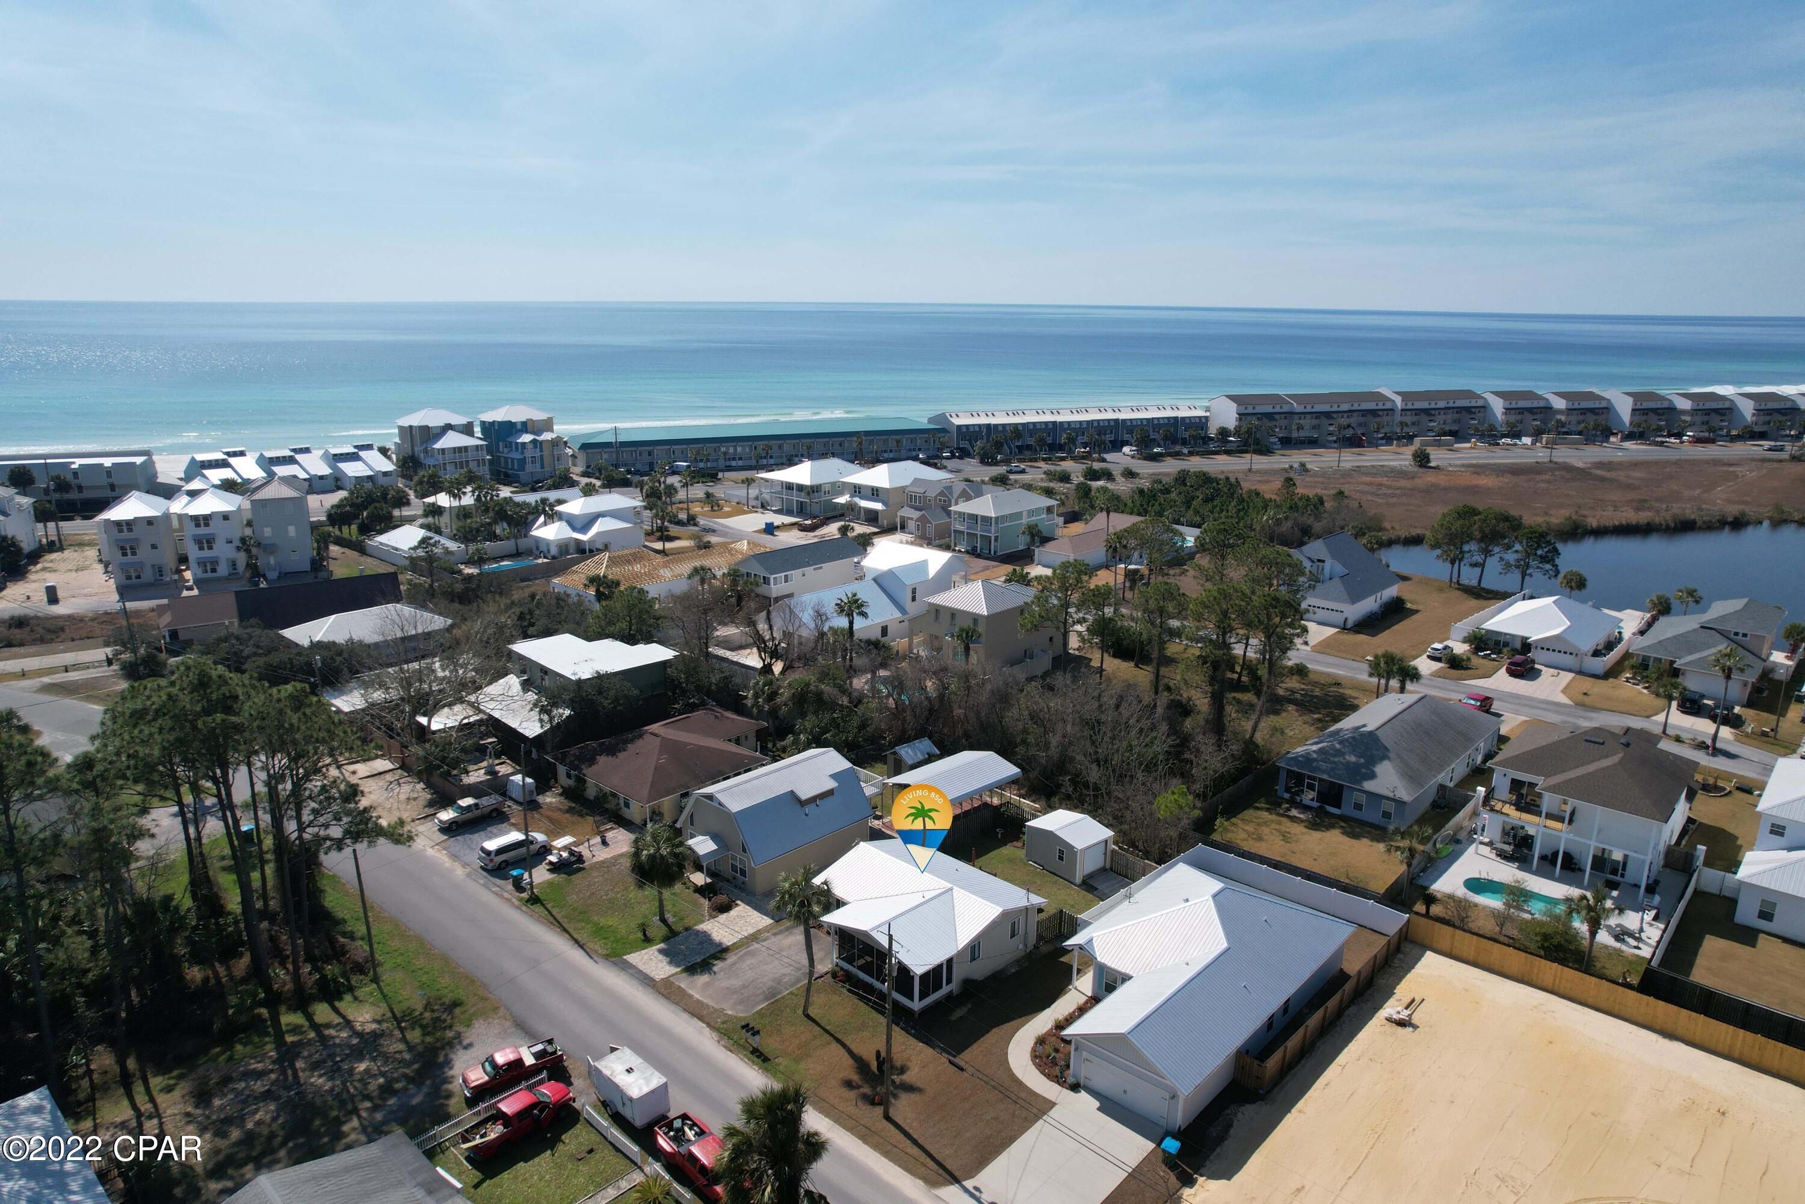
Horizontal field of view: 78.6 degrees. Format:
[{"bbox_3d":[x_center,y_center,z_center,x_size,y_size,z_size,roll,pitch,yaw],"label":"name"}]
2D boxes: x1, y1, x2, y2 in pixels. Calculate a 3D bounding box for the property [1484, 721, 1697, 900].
[{"bbox_3d":[52.576,14.180,84.775,12.111,9.363,14.961,14,20,41],"label":"property"}]

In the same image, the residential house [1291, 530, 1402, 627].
[{"bbox_3d":[59.227,-3.926,153.230,14.500,8.700,19.000,14,20,40],"label":"residential house"}]

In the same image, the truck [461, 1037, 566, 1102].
[{"bbox_3d":[-20.747,24.605,58.745,5.000,1.720,1.800,-10,19,-35],"label":"truck"}]

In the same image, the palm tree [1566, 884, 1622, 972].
[{"bbox_3d":[43.810,20.750,69.900,3.400,6.000,3.400,1,15,0],"label":"palm tree"}]

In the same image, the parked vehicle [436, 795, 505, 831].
[{"bbox_3d":[-34.378,16.623,87.719,4.900,1.680,1.780,-12,20,-39],"label":"parked vehicle"}]

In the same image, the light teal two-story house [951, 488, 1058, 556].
[{"bbox_3d":[16.902,-13.784,180.710,8.842,8.582,18.644,13,20,39],"label":"light teal two-story house"}]

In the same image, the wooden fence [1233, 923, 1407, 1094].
[{"bbox_3d":[25.980,23.550,66.880,1.750,1.850,20.290,15,21,42],"label":"wooden fence"}]

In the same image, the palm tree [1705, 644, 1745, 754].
[{"bbox_3d":[75.812,9.094,102.400,4.000,10.300,4.000,14,20,41],"label":"palm tree"}]

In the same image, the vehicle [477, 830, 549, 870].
[{"bbox_3d":[-29.220,18.610,83.260,1.970,1.760,5.100,14,20,40],"label":"vehicle"}]

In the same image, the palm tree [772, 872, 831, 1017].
[{"bbox_3d":[-5.671,19.421,62.738,3.328,9.350,3.328,0,15,0],"label":"palm tree"}]

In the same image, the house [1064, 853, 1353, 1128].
[{"bbox_3d":[16.710,21.022,65.500,12.162,5.699,21.372,14,20,41],"label":"house"}]

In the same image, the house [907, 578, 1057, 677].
[{"bbox_3d":[9.972,1.622,129.387,10.890,9.465,13.536,14,20,41],"label":"house"}]

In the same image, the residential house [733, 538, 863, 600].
[{"bbox_3d":[-14.438,-5.058,159.673,8.200,6.200,18.500,15,21,42],"label":"residential house"}]

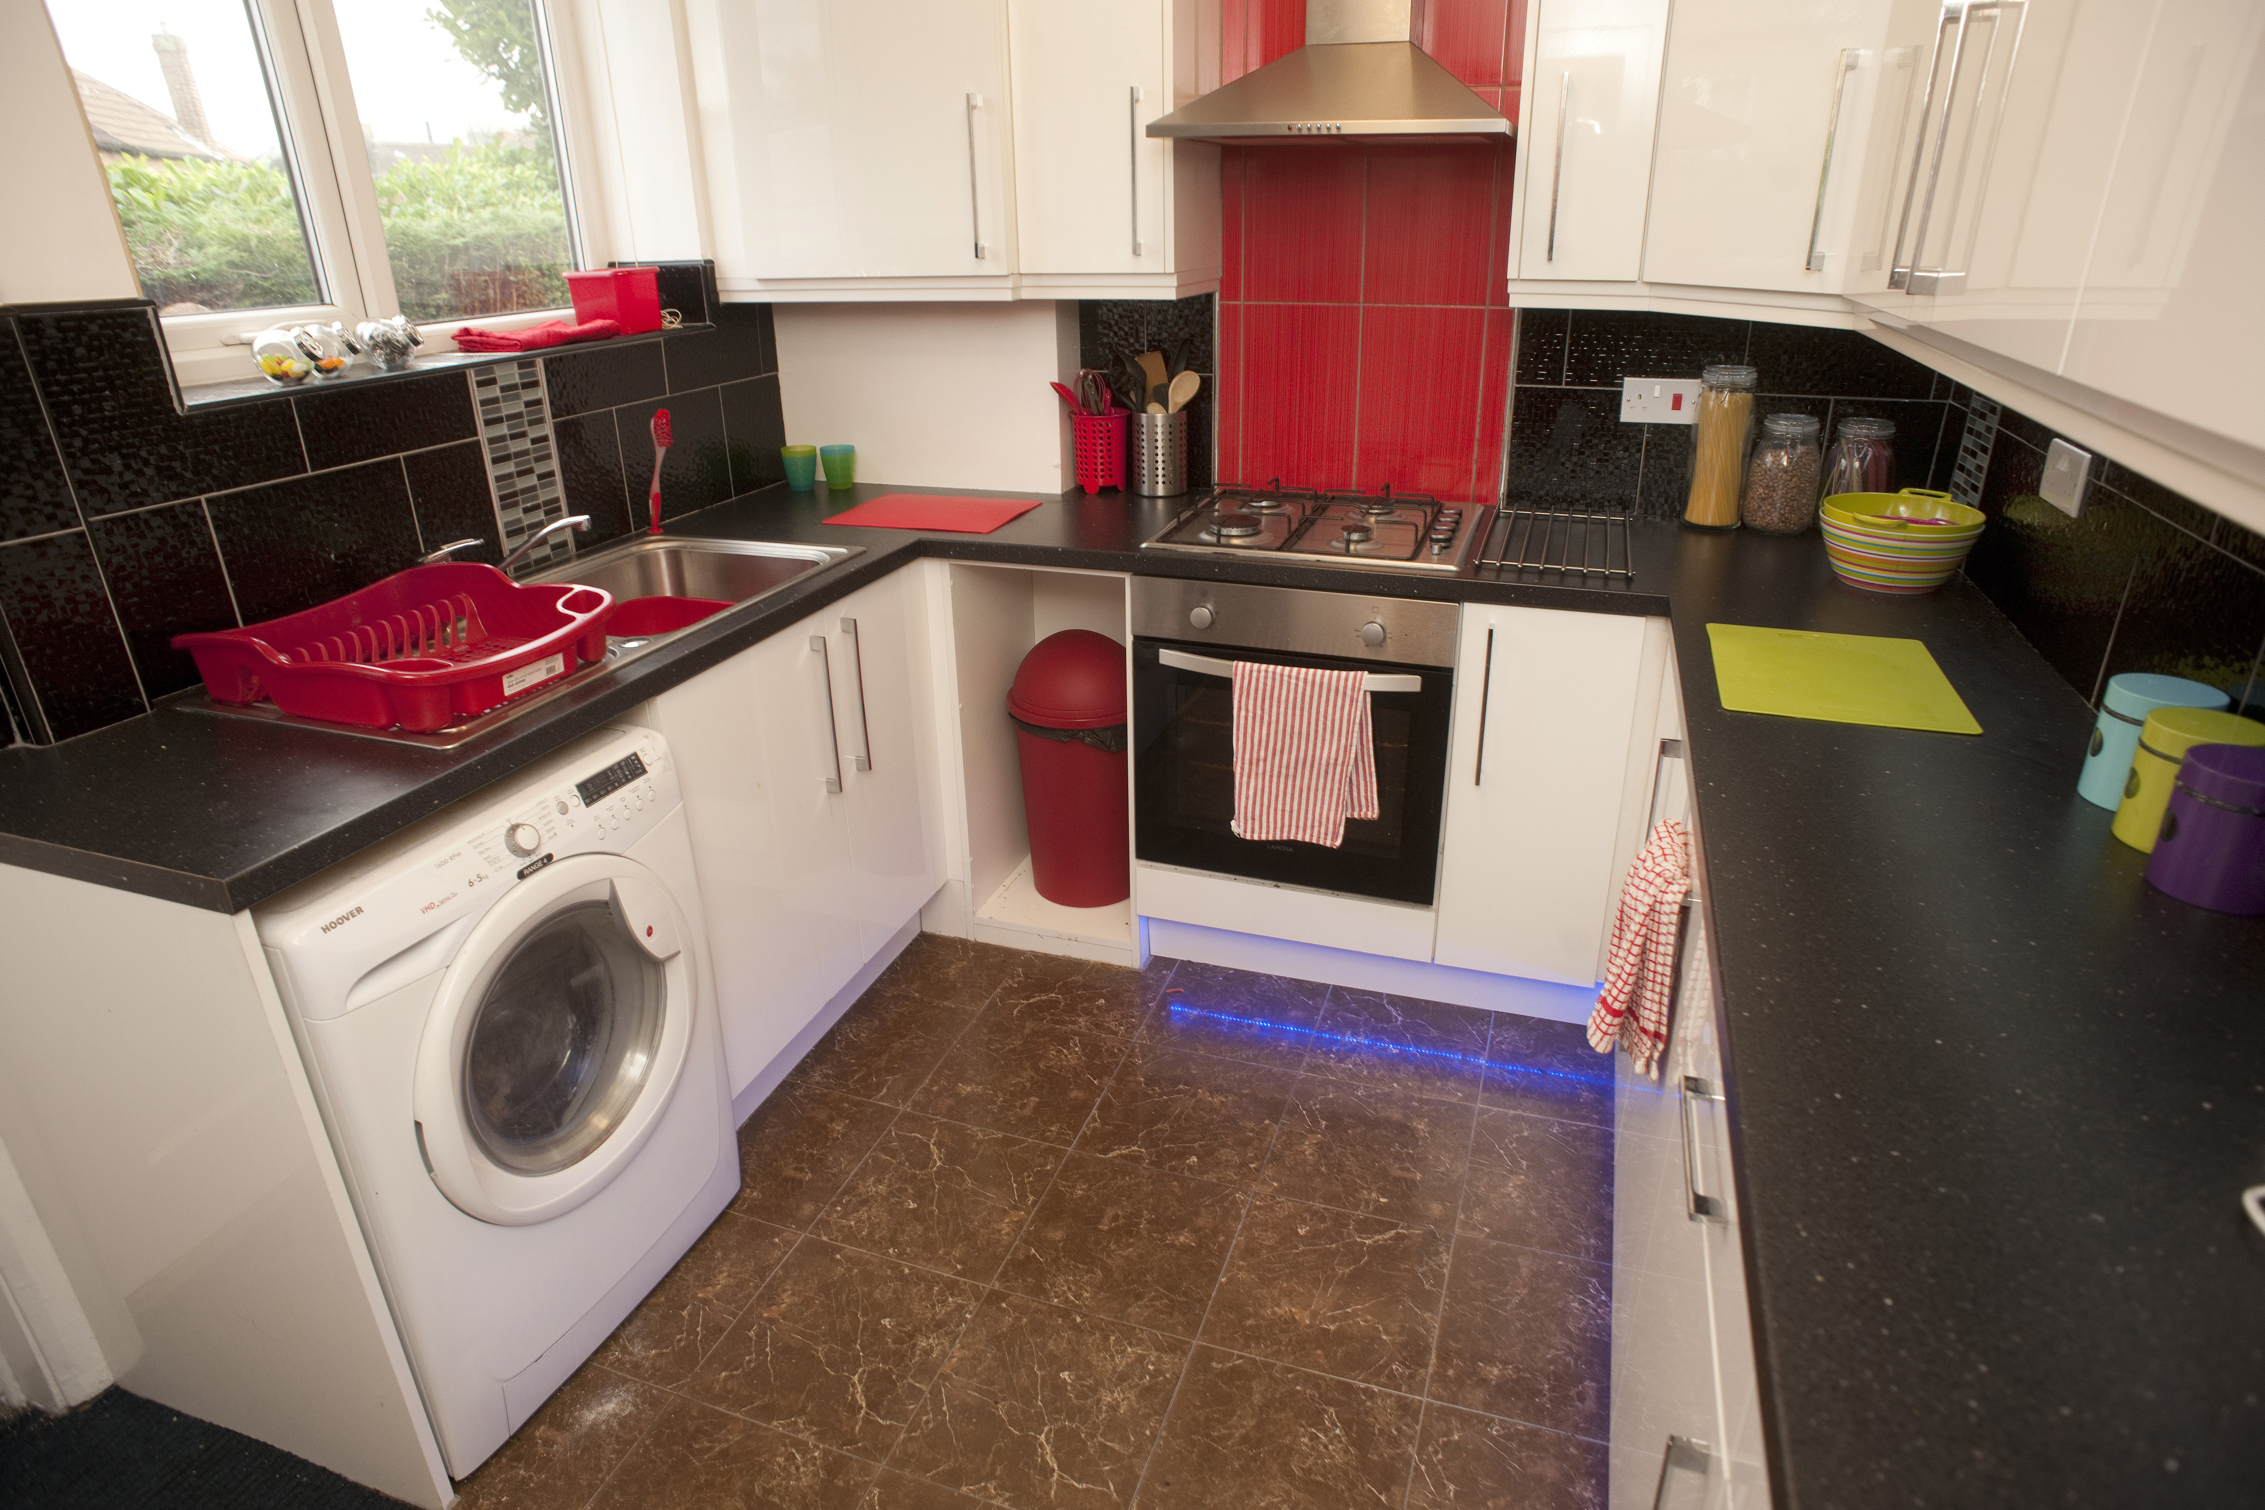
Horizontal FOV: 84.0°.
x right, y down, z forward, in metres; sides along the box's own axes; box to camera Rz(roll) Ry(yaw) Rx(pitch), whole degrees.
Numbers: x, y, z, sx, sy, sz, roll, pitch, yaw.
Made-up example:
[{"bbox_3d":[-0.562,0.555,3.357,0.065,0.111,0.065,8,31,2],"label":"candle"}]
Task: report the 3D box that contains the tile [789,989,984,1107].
[{"bbox_3d":[-0.501,0.575,2.488,0.285,0.010,0.330,7,25,18],"label":"tile"}]

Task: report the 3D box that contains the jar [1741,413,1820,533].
[{"bbox_3d":[1.238,-0.531,2.388,0.122,0.200,0.122,7,25,18],"label":"jar"}]

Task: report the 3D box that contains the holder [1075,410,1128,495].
[{"bbox_3d":[-0.071,-0.697,2.898,0.138,0.175,0.138,-1,23,0],"label":"holder"}]

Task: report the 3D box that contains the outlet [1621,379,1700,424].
[{"bbox_3d":[1.059,-0.708,2.519,0.146,0.086,0.010,7,24,18],"label":"outlet"}]

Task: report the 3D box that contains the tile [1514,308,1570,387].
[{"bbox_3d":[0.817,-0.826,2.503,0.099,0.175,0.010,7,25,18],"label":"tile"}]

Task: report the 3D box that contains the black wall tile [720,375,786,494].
[{"bbox_3d":[-0.882,-0.746,2.941,0.010,0.250,0.210,7,24,18],"label":"black wall tile"}]

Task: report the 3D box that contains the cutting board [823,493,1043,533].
[{"bbox_3d":[-0.418,-0.517,2.675,0.381,0.006,0.287,7,25,18],"label":"cutting board"}]

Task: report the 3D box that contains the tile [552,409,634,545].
[{"bbox_3d":[-1.039,-0.529,2.433,0.010,0.246,0.167,7,25,18],"label":"tile"}]

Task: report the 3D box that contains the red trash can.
[{"bbox_3d":[-0.101,0.018,2.781,0.322,0.600,0.322,-1,24,0],"label":"red trash can"}]

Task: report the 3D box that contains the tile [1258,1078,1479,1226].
[{"bbox_3d":[0.412,0.683,2.184,0.325,0.010,0.325,7,24,18],"label":"tile"}]

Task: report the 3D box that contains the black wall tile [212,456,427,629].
[{"bbox_3d":[-1.230,-0.302,1.929,0.010,0.250,0.327,7,24,18],"label":"black wall tile"}]

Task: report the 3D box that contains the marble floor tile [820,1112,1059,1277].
[{"bbox_3d":[-0.317,0.735,2.110,0.330,0.010,0.330,7,25,18],"label":"marble floor tile"}]

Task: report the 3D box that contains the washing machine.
[{"bbox_3d":[-1.009,0.414,1.762,0.580,0.850,0.595,8,25,19],"label":"washing machine"}]

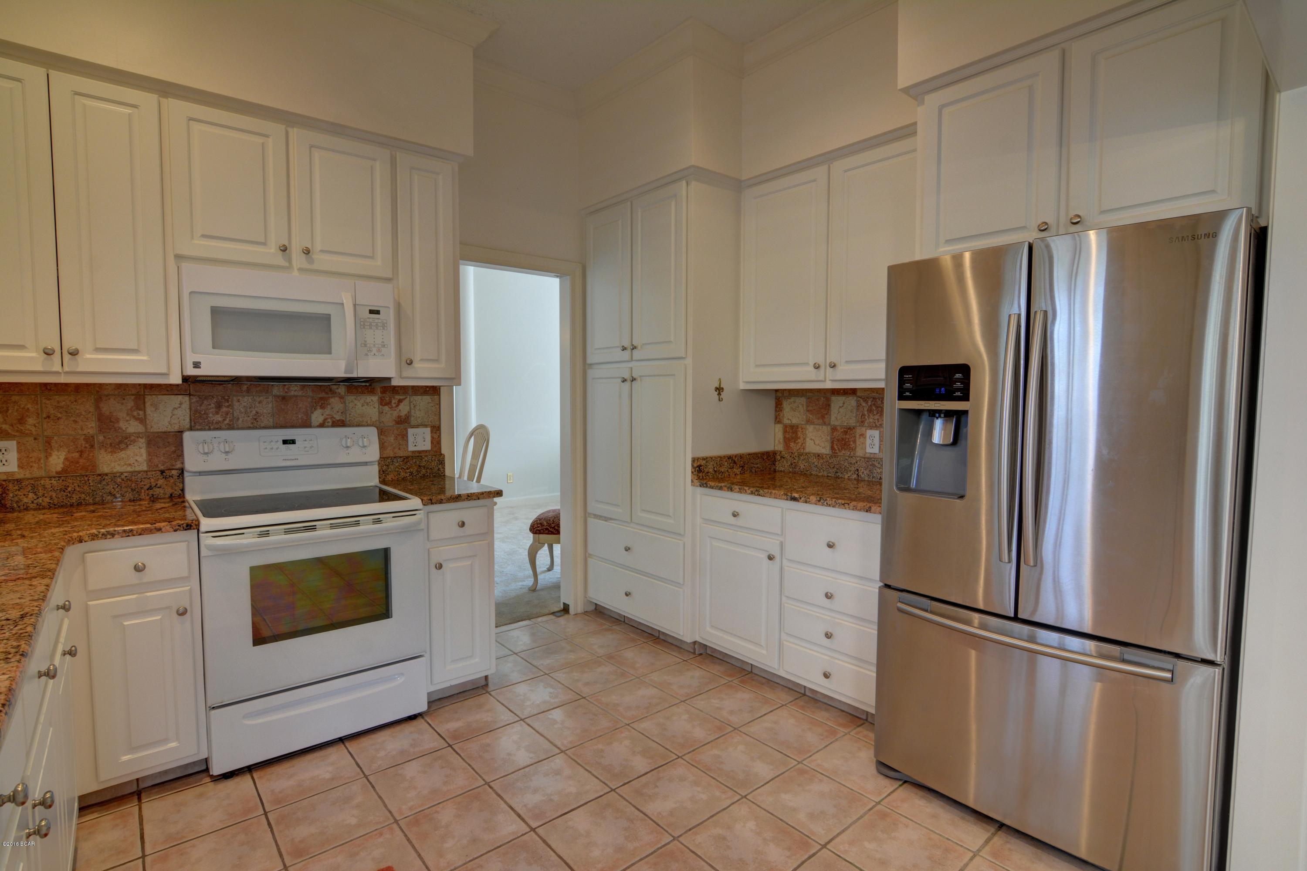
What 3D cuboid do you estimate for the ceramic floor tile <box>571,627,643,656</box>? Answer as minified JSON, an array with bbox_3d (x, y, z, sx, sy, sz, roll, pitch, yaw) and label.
[{"bbox_3d":[-0.270,1.173,3.299,0.305,0.012,0.305,-3,4,-41],"label":"ceramic floor tile"}]

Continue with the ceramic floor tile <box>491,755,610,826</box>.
[{"bbox_3d":[-0.366,1.245,2.051,0.300,0.012,0.300,-3,5,-40],"label":"ceramic floor tile"}]

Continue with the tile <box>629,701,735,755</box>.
[{"bbox_3d":[0.119,1.222,2.423,0.305,0.012,0.305,-3,4,-41],"label":"tile"}]

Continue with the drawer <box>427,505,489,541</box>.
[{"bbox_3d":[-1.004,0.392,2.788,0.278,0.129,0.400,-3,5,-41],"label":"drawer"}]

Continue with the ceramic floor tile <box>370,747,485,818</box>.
[{"bbox_3d":[-0.818,1.245,2.090,0.300,0.012,0.300,-3,5,-40],"label":"ceramic floor tile"}]

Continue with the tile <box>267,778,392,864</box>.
[{"bbox_3d":[-1.059,1.258,1.904,0.300,0.012,0.300,-3,5,-40],"label":"tile"}]

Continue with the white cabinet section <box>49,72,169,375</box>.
[{"bbox_3d":[-2.054,-0.754,2.235,0.287,1.007,0.310,-2,4,-35],"label":"white cabinet section"}]

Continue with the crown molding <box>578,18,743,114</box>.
[{"bbox_3d":[-0.023,-1.952,3.246,0.383,0.131,1.048,-3,4,-43],"label":"crown molding"}]

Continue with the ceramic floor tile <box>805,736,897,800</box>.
[{"bbox_3d":[0.773,1.230,2.157,0.302,0.010,0.302,-3,4,-41],"label":"ceramic floor tile"}]

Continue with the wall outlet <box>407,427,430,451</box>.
[{"bbox_3d":[-1.225,0.021,3.040,0.115,0.114,0.010,-3,4,-41],"label":"wall outlet"}]

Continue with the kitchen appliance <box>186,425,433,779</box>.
[{"bbox_3d":[-1.480,0.592,2.491,0.751,1.213,0.707,-3,5,-41],"label":"kitchen appliance"}]

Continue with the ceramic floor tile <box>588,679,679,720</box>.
[{"bbox_3d":[-0.090,1.209,2.648,0.305,0.012,0.305,-3,4,-41],"label":"ceramic floor tile"}]

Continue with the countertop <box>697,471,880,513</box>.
[{"bbox_3d":[0.812,0.266,2.876,0.695,0.035,1.058,-3,4,-43],"label":"countertop"}]

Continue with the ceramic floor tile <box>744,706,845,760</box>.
[{"bbox_3d":[0.567,1.217,2.376,0.302,0.010,0.302,-3,4,-41],"label":"ceramic floor tile"}]

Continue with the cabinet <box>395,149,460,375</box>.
[{"bbox_3d":[-1.186,-0.794,2.929,0.291,1.075,0.325,-3,5,-41],"label":"cabinet"}]

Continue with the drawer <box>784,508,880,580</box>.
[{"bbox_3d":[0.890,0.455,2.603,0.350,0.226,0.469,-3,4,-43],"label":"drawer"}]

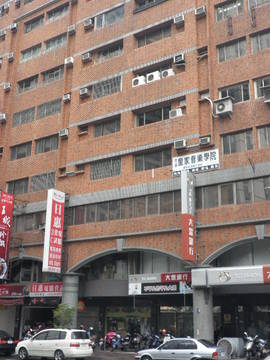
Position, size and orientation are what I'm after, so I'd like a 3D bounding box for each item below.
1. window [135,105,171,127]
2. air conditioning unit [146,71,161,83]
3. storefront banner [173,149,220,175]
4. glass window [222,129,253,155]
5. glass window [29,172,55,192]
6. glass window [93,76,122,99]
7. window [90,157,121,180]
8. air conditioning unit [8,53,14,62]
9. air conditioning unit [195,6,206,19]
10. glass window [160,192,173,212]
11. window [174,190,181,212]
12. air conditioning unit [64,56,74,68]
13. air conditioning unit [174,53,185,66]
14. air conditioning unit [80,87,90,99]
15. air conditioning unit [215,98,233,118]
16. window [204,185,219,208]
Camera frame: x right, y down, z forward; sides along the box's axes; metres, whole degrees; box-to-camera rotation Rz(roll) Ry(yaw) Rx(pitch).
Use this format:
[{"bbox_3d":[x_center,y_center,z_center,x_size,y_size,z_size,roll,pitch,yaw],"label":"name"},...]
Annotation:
[{"bbox_3d":[1.230,-4.380,32.136,2.883,1.174,0.150,-11,-22,32],"label":"window"},{"bbox_3d":[1.303,-7.115,32.732,0.840,0.620,0.300,-11,-22,32],"label":"air conditioning unit"},{"bbox_3d":[3.823,-1.099,29.633,3.181,1.209,0.150,-10,-20,33],"label":"storefront banner"},{"bbox_3d":[6.307,-2.347,28.847,2.001,1.332,0.120,-10,-20,33],"label":"glass window"},{"bbox_3d":[-7.463,0.165,38.014,2.740,1.364,0.120,-10,-20,33],"label":"glass window"},{"bbox_3d":[-2.150,-7.208,36.485,2.763,1.363,0.120,-10,-20,33],"label":"glass window"},{"bbox_3d":[-2.041,-0.767,33.164,2.636,1.383,0.150,-11,-22,32],"label":"window"},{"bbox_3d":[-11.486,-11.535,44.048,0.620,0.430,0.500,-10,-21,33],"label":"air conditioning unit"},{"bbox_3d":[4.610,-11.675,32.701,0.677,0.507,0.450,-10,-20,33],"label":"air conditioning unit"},{"bbox_3d":[2.061,1.501,30.194,0.990,1.324,0.120,-10,-21,33],"label":"glass window"},{"bbox_3d":[2.967,1.380,30.092,0.989,1.364,0.120,-10,-20,33],"label":"window"},{"bbox_3d":[-5.353,-9.676,38.532,0.709,0.494,0.500,-11,-20,32],"label":"air conditioning unit"},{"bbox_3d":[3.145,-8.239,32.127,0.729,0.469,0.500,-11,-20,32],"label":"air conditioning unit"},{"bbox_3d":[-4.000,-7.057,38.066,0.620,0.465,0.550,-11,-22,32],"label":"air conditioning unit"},{"bbox_3d":[5.411,-4.392,28.510,0.880,0.730,0.360,-11,-22,32],"label":"air conditioning unit"},{"bbox_3d":[4.634,1.032,28.480,0.985,1.338,0.120,-10,-21,33],"label":"window"}]

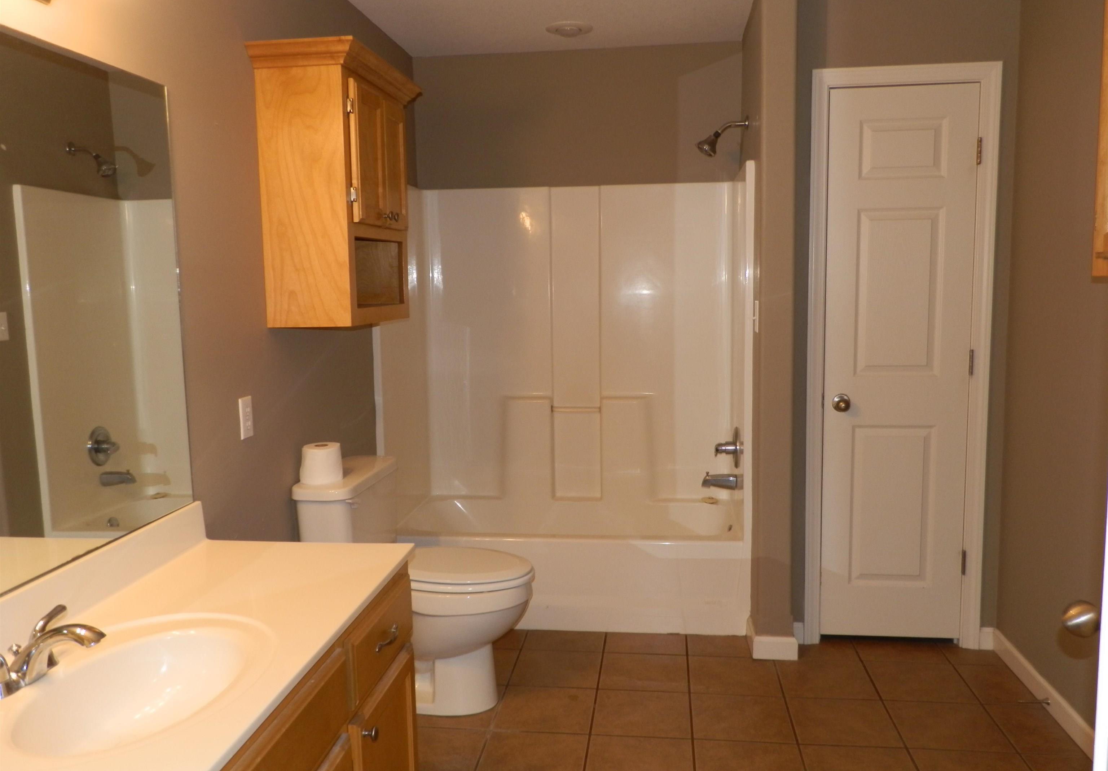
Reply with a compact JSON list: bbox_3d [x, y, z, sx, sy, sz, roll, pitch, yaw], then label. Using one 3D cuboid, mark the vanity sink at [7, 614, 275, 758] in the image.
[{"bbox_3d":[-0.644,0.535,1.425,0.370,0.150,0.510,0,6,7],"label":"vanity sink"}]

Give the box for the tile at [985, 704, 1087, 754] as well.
[{"bbox_3d":[1.476,1.063,2.763,0.187,0.010,0.301,0,6,7],"label":"tile"}]

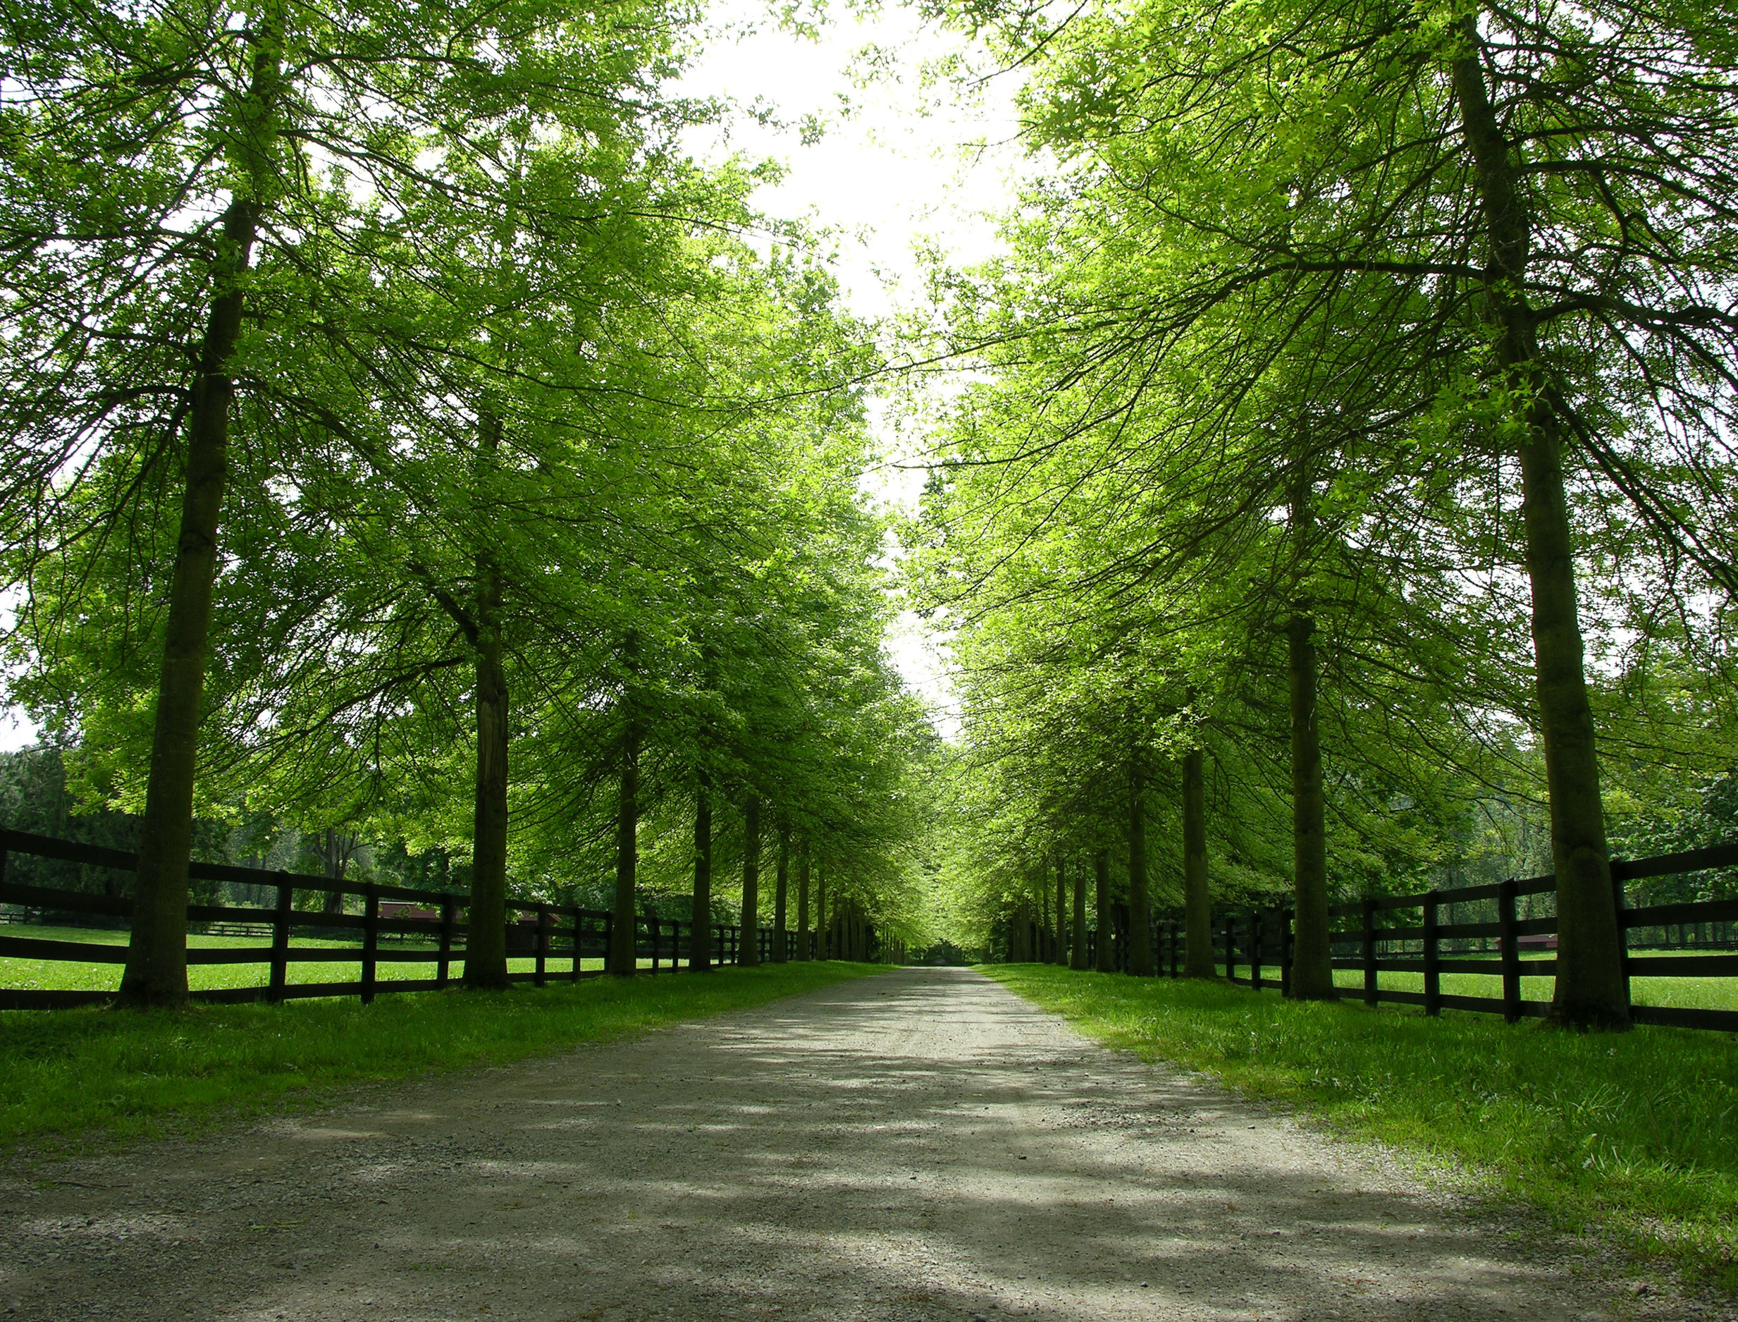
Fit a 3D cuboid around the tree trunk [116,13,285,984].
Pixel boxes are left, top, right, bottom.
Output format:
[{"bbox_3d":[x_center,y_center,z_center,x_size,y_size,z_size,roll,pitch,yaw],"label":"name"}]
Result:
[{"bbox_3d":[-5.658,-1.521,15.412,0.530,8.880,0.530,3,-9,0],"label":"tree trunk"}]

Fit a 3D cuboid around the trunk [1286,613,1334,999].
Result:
[{"bbox_3d":[6.210,2.000,25.237,0.600,5.440,0.600,0,-9,0],"label":"trunk"}]

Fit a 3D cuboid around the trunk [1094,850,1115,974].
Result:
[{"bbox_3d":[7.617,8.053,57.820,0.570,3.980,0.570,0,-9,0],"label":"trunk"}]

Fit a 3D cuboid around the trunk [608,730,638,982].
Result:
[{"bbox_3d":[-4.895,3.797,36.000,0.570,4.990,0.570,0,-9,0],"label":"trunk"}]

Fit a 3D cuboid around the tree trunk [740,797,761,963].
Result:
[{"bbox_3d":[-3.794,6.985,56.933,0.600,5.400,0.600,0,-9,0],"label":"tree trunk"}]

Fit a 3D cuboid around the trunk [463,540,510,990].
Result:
[{"bbox_3d":[-5.490,1.425,25.720,0.600,6.490,0.600,0,-9,0],"label":"trunk"}]

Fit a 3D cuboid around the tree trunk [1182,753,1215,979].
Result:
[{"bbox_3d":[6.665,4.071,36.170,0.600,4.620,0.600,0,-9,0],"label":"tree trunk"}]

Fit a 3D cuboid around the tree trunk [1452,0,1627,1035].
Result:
[{"bbox_3d":[5.463,-1.339,14.792,0.560,8.630,0.560,-3,-9,-1],"label":"tree trunk"}]

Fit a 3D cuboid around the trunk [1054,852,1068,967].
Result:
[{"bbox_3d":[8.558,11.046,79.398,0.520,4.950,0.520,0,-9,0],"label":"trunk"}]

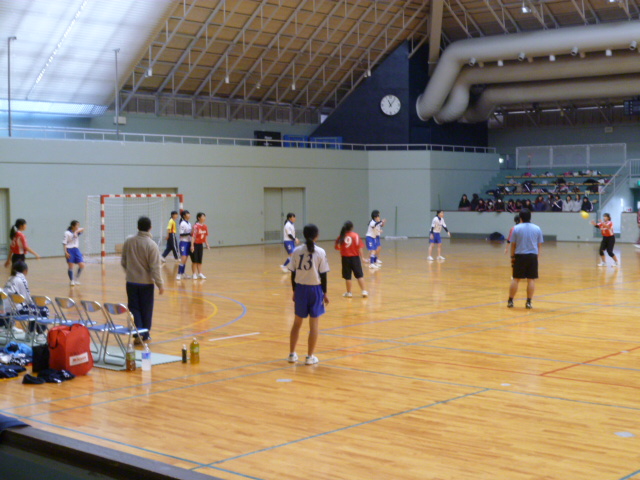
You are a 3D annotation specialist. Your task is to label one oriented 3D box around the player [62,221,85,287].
[{"bbox_3d":[-5.685,0.268,24.267,0.420,1.500,0.460,1,3,38],"label":"player"}]

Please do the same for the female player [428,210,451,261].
[{"bbox_3d":[3.614,-0.176,32.034,0.620,1.510,0.450,-3,3,-38],"label":"female player"}]

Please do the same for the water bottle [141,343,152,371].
[{"bbox_3d":[-2.047,1.380,12.440,0.100,0.313,0.100,-1,3,0],"label":"water bottle"}]

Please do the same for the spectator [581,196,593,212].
[{"bbox_3d":[10.556,-1.125,41.588,0.450,1.120,0.550,2,4,42],"label":"spectator"}]

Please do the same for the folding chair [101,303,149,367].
[{"bbox_3d":[-2.363,1.118,12.779,0.460,0.755,0.470,2,3,42],"label":"folding chair"}]

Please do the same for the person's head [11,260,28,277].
[{"bbox_3d":[-4.218,0.404,14.800,0.220,0.235,0.180,-3,4,-42],"label":"person's head"}]

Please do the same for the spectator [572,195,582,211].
[{"bbox_3d":[10.248,-1.235,41.859,0.430,1.120,0.550,2,4,42],"label":"spectator"}]

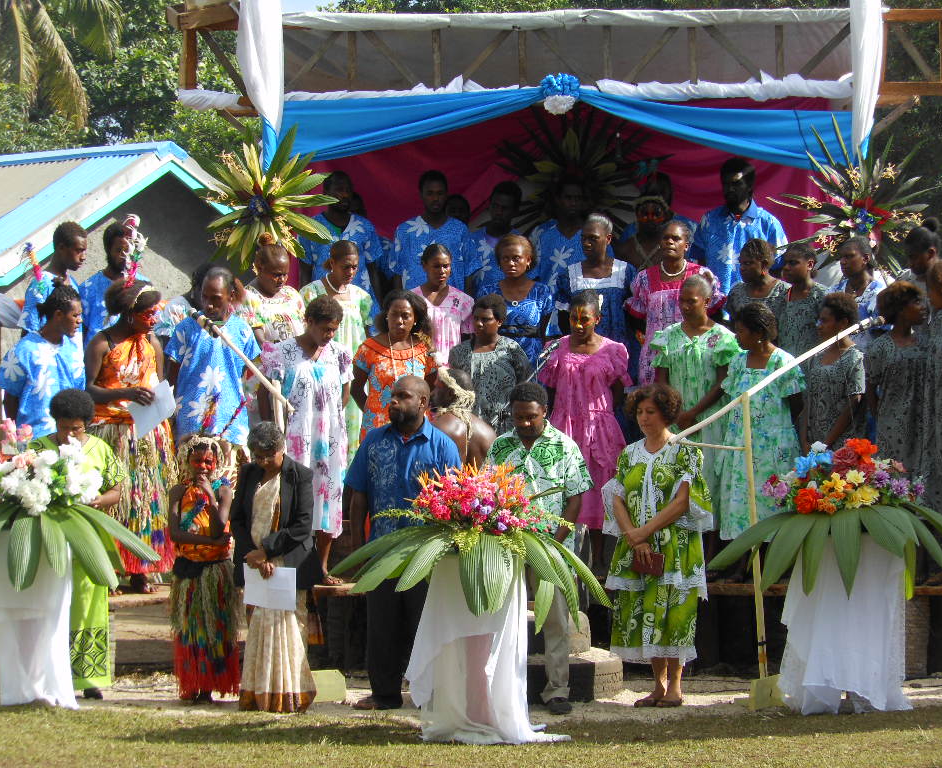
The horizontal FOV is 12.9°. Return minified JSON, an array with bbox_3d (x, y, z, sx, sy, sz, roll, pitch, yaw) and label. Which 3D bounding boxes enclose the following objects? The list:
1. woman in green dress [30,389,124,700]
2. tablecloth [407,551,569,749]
[{"bbox_3d":[-2.024,0.818,21.400,0.480,1.580,0.360,0,0,-10],"label":"woman in green dress"},{"bbox_3d":[0.072,1.237,19.500,0.750,0.880,0.550,0,0,0],"label":"tablecloth"}]

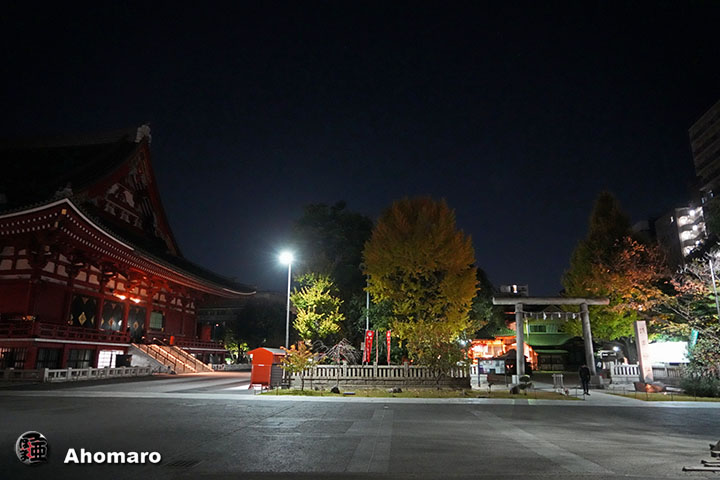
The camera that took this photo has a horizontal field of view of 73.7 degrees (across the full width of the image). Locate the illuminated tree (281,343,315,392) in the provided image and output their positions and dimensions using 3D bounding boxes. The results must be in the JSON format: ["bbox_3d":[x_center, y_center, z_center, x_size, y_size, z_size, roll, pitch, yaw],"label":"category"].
[{"bbox_3d":[-3.826,7.774,29.635,2.100,2.900,2.100,0,-14,3],"label":"illuminated tree"}]

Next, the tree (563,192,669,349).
[{"bbox_3d":[24.227,4.276,45.176,10.000,17.800,9.500,0,-14,3],"label":"tree"}]

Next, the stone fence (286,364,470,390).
[{"bbox_3d":[1.301,9.056,32.031,12.500,1.680,0.450,0,-14,3],"label":"stone fence"}]

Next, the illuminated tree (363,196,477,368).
[{"bbox_3d":[4.690,3.633,37.591,9.000,15.000,9.000,0,-14,3],"label":"illuminated tree"}]

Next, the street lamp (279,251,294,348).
[{"bbox_3d":[-5.237,5.560,34.313,0.800,9.500,0.700,0,-14,3],"label":"street lamp"}]

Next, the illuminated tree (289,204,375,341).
[{"bbox_3d":[-2.404,4.080,39.921,7.200,15.200,7.200,0,-14,3],"label":"illuminated tree"}]

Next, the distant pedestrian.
[{"bbox_3d":[12.726,7.877,27.178,0.550,1.700,0.380,-3,-15,11],"label":"distant pedestrian"}]

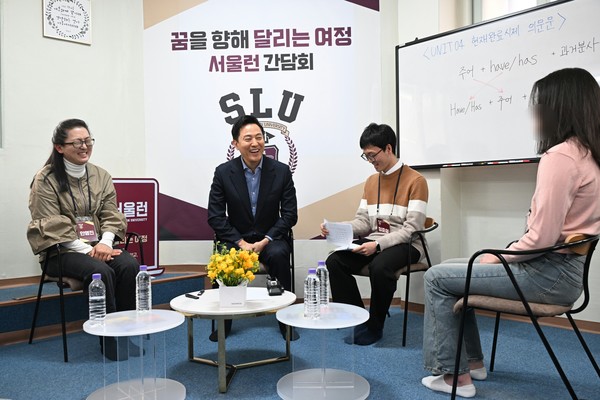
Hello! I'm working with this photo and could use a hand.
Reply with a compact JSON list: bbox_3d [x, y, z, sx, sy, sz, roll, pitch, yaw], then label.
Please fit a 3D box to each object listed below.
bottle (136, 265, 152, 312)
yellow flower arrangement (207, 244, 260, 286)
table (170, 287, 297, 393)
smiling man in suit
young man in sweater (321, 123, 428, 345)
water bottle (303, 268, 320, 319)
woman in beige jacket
[{"bbox_3d":[-0.685,0.393,2.200,0.066,0.205,0.066,-1,0,0],"label":"bottle"},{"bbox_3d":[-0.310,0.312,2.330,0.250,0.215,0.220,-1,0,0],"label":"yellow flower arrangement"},{"bbox_3d":[-0.322,0.655,2.440,0.600,0.335,0.600,-1,0,0],"label":"table"},{"bbox_3d":[-0.292,0.147,3.130,0.560,1.350,0.640,-1,0,-3],"label":"smiling man in suit"},{"bbox_3d":[0.517,0.177,2.990,0.520,1.270,0.680,-1,0,45],"label":"young man in sweater"},{"bbox_3d":[0.052,0.390,2.090,0.066,0.205,0.066,-1,0,0],"label":"water bottle"},{"bbox_3d":[-1.170,0.184,2.850,0.560,1.305,0.690,-1,0,-44],"label":"woman in beige jacket"}]

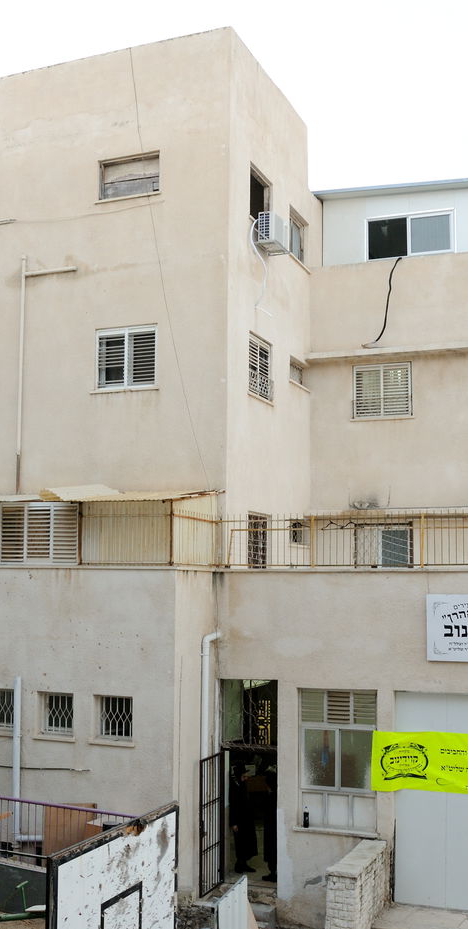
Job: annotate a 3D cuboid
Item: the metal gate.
[{"bbox_3d":[-0.325,5.614,15.192,0.050,2.018,0.920,-3,-7,22],"label":"metal gate"}]

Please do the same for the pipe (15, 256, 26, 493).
[{"bbox_3d":[-3.962,-1.709,18.210,0.117,4.516,0.110,-2,-7,22],"label":"pipe"}]

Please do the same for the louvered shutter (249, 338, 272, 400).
[{"bbox_3d":[0.472,-1.746,17.629,0.090,1.038,1.149,-2,-6,22],"label":"louvered shutter"}]

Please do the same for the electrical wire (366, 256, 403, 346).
[{"bbox_3d":[3.007,-3.270,19.408,0.761,1.874,0.080,-2,-6,22],"label":"electrical wire"}]

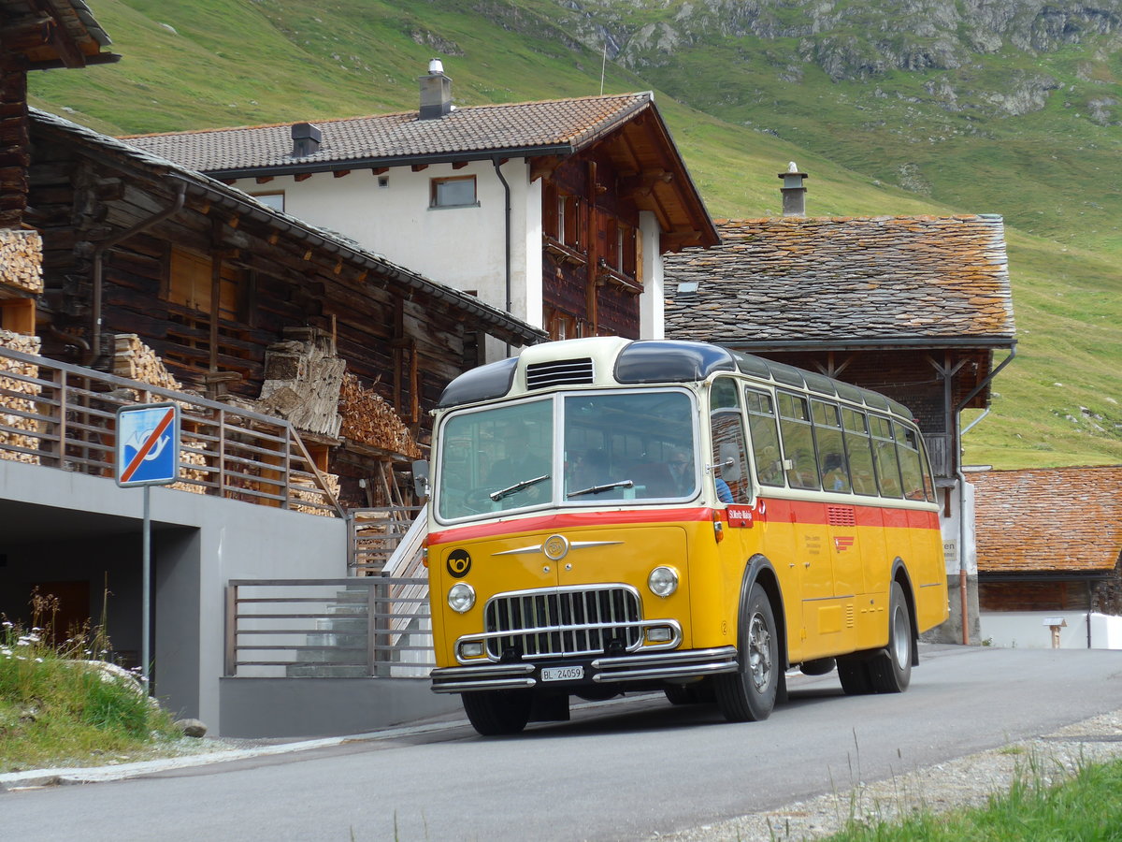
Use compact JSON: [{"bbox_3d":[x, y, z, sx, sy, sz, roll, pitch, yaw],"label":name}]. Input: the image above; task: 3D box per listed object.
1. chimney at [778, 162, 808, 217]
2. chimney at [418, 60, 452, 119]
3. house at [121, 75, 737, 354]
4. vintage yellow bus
[{"bbox_3d":[5.693,-5.624,68.300,0.700,1.450,0.660,-1,-5,6],"label":"chimney"},{"bbox_3d":[-2.620,-6.858,57.887,0.550,1.300,0.550,-2,-6,18],"label":"chimney"},{"bbox_3d":[-4.260,-1.566,58.949,13.000,10.180,11.000,-2,-6,18],"label":"house"},{"bbox_3d":[1.406,1.007,24.281,2.360,2.950,9.700,-5,-4,17],"label":"vintage yellow bus"}]

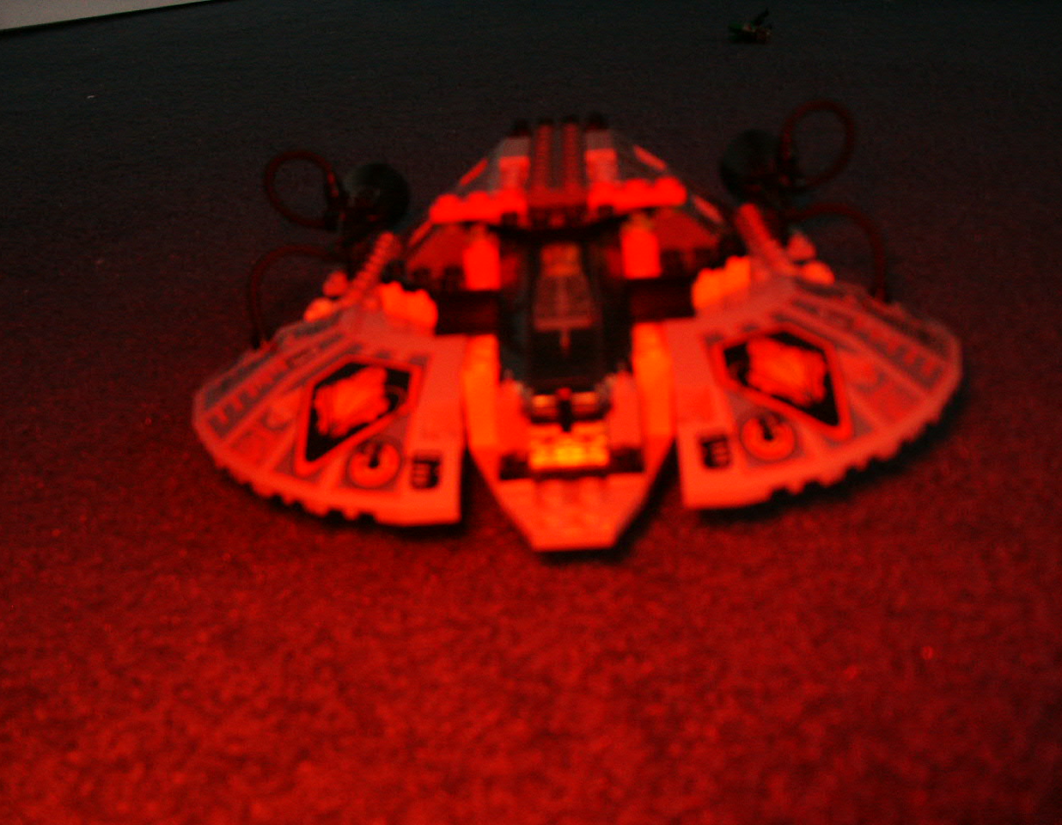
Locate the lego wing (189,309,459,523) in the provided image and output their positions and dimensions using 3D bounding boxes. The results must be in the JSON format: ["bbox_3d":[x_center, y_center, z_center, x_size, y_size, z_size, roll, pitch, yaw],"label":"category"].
[{"bbox_3d":[-0.054,-0.002,0.276,0.080,0.023,0.080,-4,27,3],"label":"lego wing"}]

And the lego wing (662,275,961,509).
[{"bbox_3d":[0.072,-0.010,0.269,0.080,0.023,0.080,-4,27,3],"label":"lego wing"}]

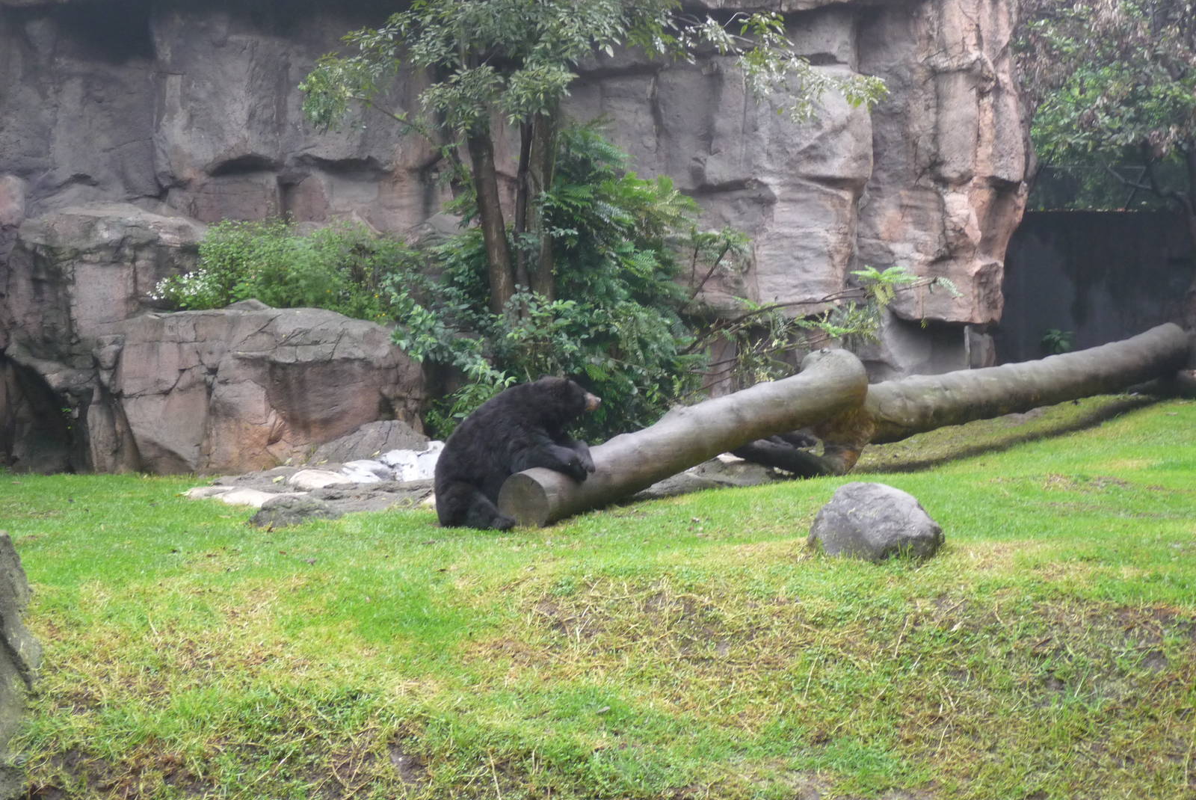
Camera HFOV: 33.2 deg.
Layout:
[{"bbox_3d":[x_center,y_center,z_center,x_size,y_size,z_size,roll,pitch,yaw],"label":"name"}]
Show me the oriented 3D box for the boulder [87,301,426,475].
[{"bbox_3d":[-2.931,-0.092,17.200,2.800,1.420,1.500,0,3,0],"label":"boulder"}]

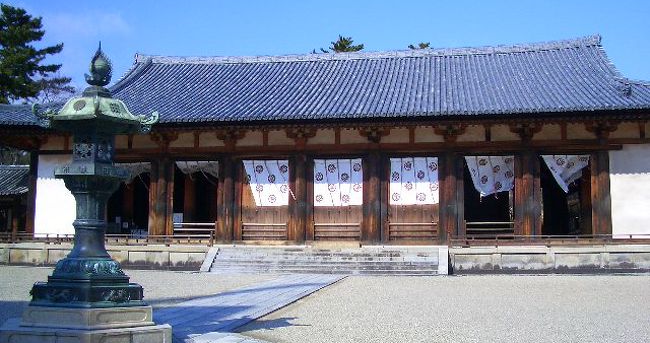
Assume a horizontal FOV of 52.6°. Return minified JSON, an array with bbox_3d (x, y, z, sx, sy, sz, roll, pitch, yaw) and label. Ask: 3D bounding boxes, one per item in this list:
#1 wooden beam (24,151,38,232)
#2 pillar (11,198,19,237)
[{"bbox_3d":[-15.977,1.211,35.888,0.534,4.763,0.500,-1,-6,9],"label":"wooden beam"},{"bbox_3d":[-18.990,2.875,40.248,0.334,2.446,0.330,-1,-6,9],"label":"pillar"}]

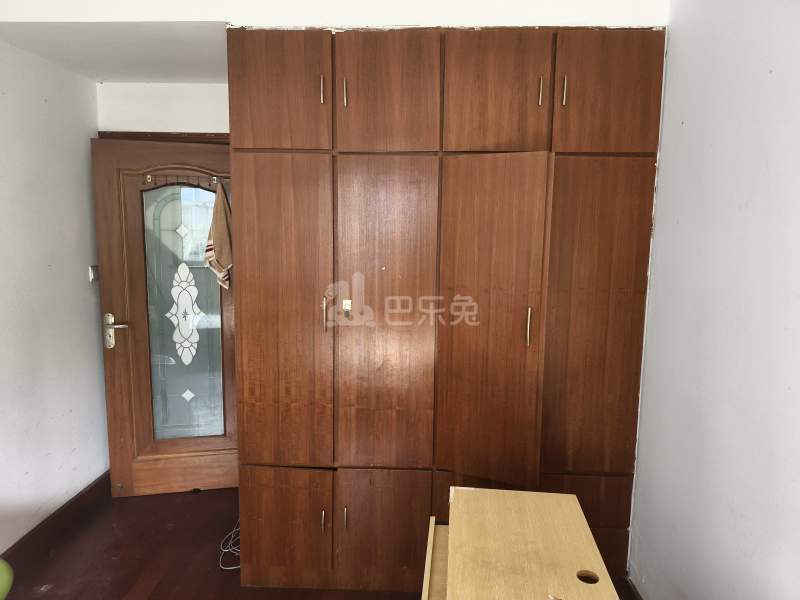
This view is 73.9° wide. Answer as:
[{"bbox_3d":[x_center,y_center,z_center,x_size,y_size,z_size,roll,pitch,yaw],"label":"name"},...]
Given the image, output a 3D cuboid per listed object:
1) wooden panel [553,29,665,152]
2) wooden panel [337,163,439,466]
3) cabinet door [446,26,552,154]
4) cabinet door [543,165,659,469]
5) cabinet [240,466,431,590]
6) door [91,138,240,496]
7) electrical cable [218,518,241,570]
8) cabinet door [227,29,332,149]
[{"bbox_3d":[0.794,-0.798,2.037,0.411,0.453,0.040,1,7,2],"label":"wooden panel"},{"bbox_3d":[-0.058,0.070,2.154,0.408,1.271,0.025,1,7,2],"label":"wooden panel"},{"bbox_3d":[0.371,-0.805,2.051,0.412,0.449,0.040,1,7,2],"label":"cabinet door"},{"bbox_3d":[0.786,0.080,2.155,0.406,1.293,0.030,1,7,2],"label":"cabinet door"},{"bbox_3d":[-0.269,0.956,2.556,0.830,0.551,0.550,1,7,2],"label":"cabinet"},{"bbox_3d":[-1.248,0.134,3.088,0.872,2.026,0.045,-1,7,-12],"label":"door"},{"bbox_3d":[-0.787,1.206,2.607,0.200,0.035,0.334,1,7,2],"label":"electrical cable"},{"bbox_3d":[-0.464,-0.819,2.079,0.407,0.453,0.040,1,7,2],"label":"cabinet door"}]

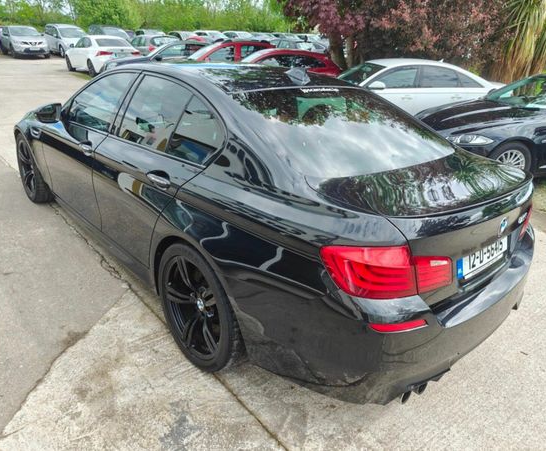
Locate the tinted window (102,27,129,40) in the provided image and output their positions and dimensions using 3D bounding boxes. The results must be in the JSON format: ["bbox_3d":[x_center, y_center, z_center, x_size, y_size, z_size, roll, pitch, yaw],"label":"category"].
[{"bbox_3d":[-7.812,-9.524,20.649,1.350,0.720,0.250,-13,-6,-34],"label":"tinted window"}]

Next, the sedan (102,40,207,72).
[{"bbox_3d":[-3.130,-5.331,13.968,4.700,1.440,1.830,-4,25,-16],"label":"sedan"}]

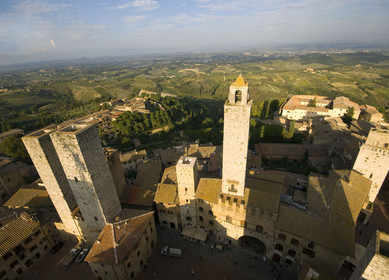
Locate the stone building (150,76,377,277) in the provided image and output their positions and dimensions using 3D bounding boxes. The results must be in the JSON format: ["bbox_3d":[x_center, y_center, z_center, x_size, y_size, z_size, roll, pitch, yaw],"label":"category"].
[{"bbox_3d":[18.350,6.200,54.030,57.000,51.000,30.000,9,28,22],"label":"stone building"}]

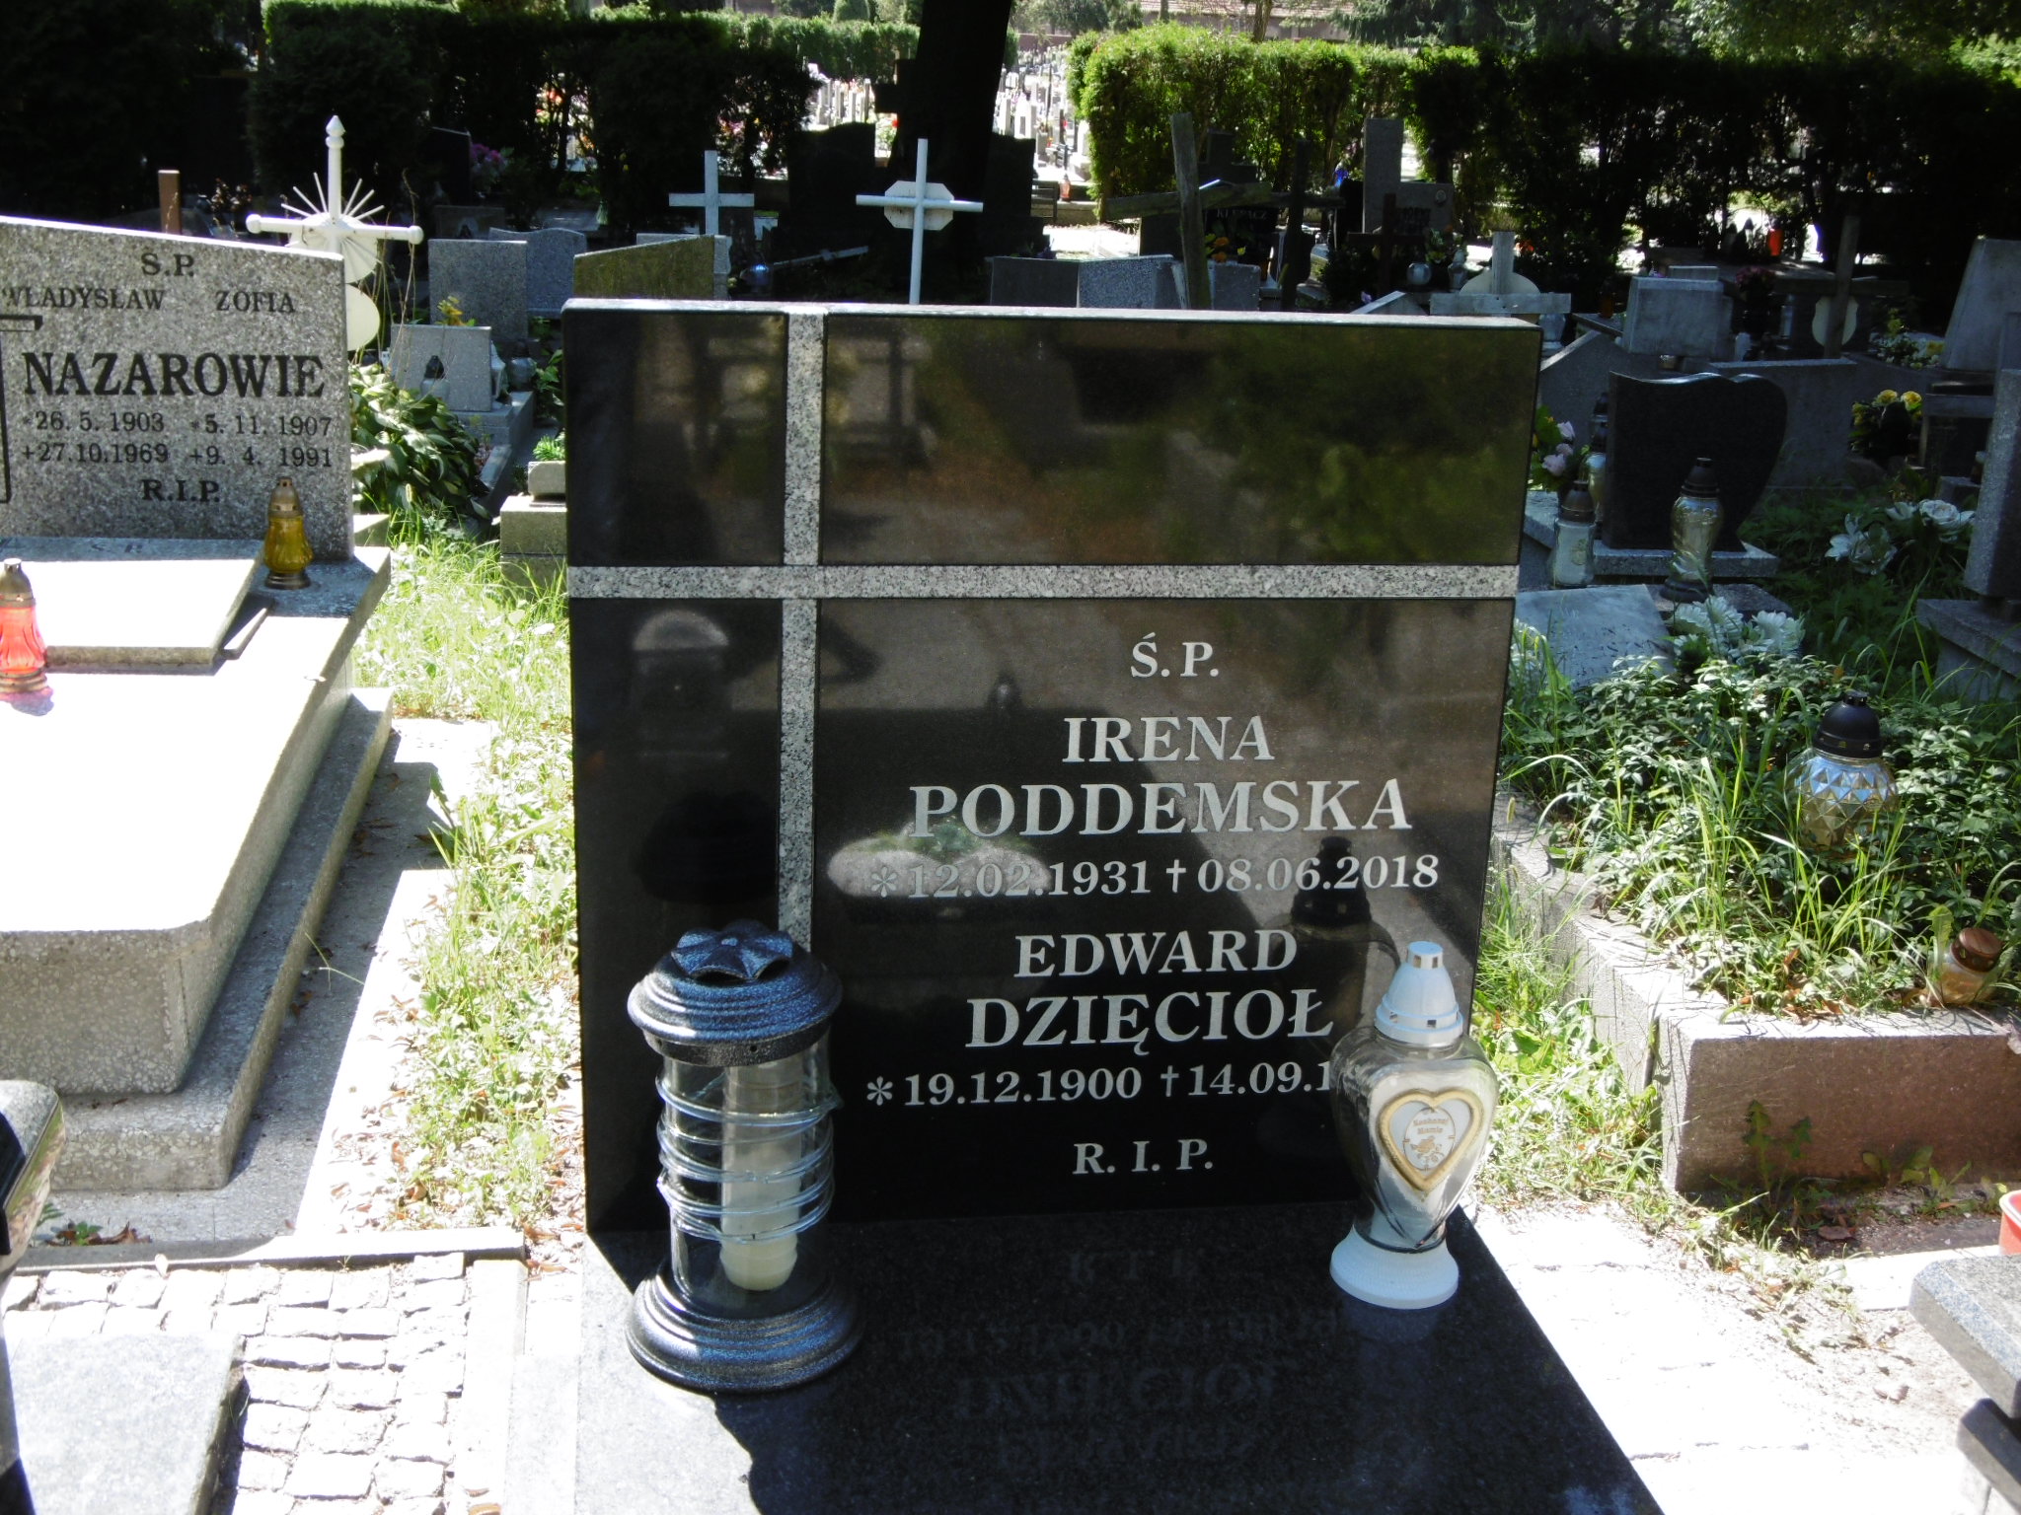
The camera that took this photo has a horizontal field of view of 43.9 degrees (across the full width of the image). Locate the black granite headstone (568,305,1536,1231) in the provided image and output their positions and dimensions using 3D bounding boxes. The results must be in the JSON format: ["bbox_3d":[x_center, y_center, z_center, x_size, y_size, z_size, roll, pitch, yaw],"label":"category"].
[{"bbox_3d":[0.027,0.019,2.147,0.785,0.791,0.072,-1,18,-8],"label":"black granite headstone"}]

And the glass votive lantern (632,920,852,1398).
[{"bbox_3d":[-0.211,0.299,1.983,0.186,0.344,0.186,2,16,0],"label":"glass votive lantern"}]

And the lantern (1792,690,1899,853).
[{"bbox_3d":[1.201,0.020,3.572,0.146,0.220,0.146,2,16,0],"label":"lantern"}]

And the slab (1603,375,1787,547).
[{"bbox_3d":[1.498,-0.647,5.504,0.386,0.378,0.060,0,17,-7],"label":"slab"}]

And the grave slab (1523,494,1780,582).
[{"bbox_3d":[1.419,-0.537,5.868,0.416,0.045,0.850,0,17,-7],"label":"grave slab"}]

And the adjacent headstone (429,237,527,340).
[{"bbox_3d":[-2.094,-1.843,9.915,0.387,0.392,0.090,-1,17,-8],"label":"adjacent headstone"}]

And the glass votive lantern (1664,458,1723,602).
[{"bbox_3d":[1.376,-0.460,5.010,0.113,0.279,0.113,2,16,0],"label":"glass votive lantern"}]

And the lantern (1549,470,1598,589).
[{"bbox_3d":[1.157,-0.466,5.114,0.095,0.228,0.095,2,16,0],"label":"lantern"}]

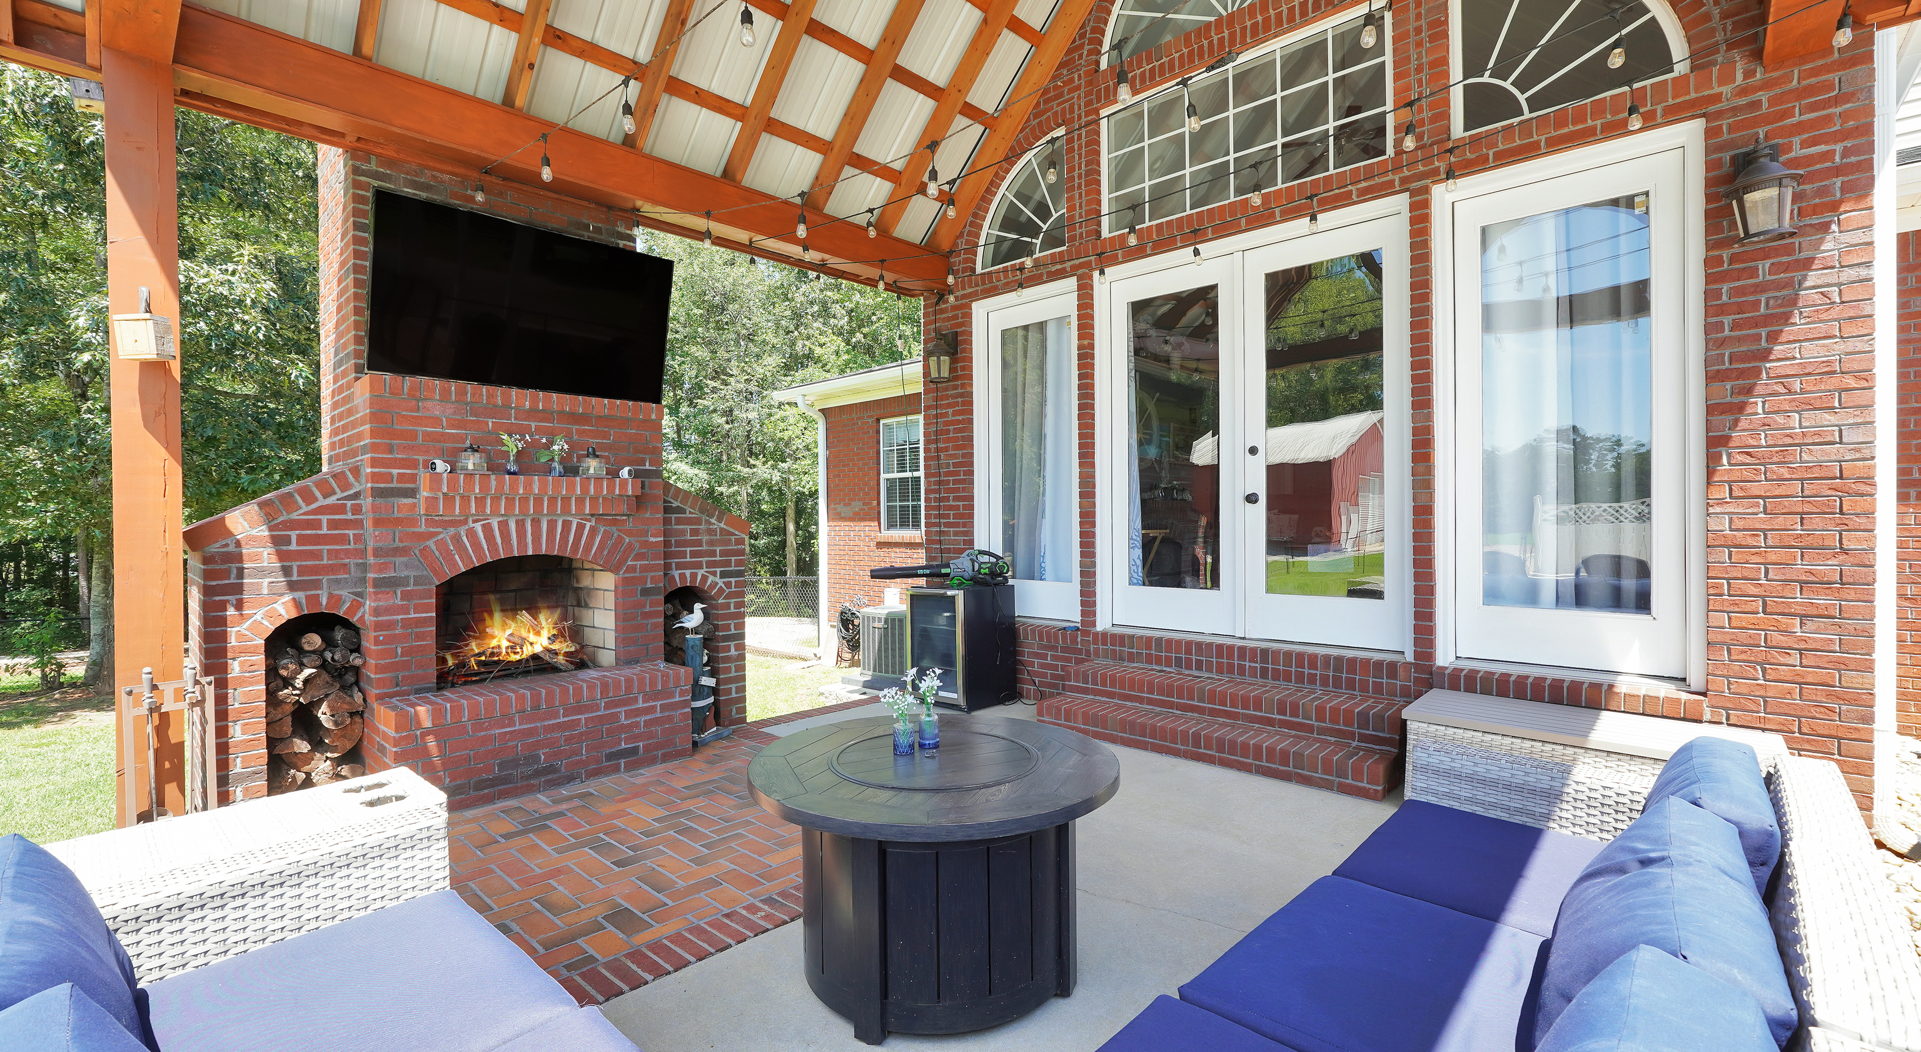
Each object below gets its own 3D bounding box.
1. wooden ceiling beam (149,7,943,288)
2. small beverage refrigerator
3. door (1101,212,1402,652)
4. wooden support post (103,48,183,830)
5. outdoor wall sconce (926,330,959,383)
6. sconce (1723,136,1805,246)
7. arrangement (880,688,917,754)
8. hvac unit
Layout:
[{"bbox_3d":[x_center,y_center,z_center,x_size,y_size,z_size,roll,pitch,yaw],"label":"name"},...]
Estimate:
[{"bbox_3d":[-1.726,-2.063,4.993,0.200,0.240,4.579,0,1,43],"label":"wooden ceiling beam"},{"bbox_3d":[0.033,0.894,6.063,0.555,0.870,0.550,0,1,43],"label":"small beverage refrigerator"},{"bbox_3d":[1.734,-0.498,4.973,1.828,2.389,0.100,0,1,43],"label":"door"},{"bbox_3d":[-3.328,-0.239,3.267,0.196,3.260,0.198,0,1,43],"label":"wooden support post"},{"bbox_3d":[-0.151,-1.365,6.490,0.230,0.430,0.260,0,1,43],"label":"outdoor wall sconce"},{"bbox_3d":[3.284,-1.369,3.295,0.230,0.430,0.260,0,1,43],"label":"sconce"},{"bbox_3d":[-0.195,0.636,2.613,0.105,0.210,0.105,-1,1,0],"label":"arrangement"},{"bbox_3d":[-0.623,1.391,9.517,0.800,0.770,0.800,0,1,43],"label":"hvac unit"}]

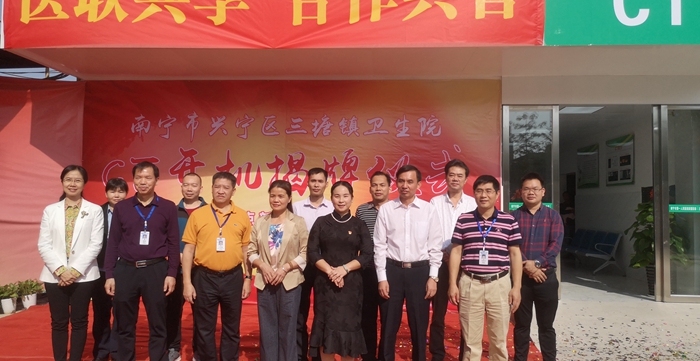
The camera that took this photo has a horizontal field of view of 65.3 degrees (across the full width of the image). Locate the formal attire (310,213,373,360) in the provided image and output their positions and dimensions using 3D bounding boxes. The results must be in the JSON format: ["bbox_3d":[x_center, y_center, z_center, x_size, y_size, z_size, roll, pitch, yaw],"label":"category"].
[{"bbox_3d":[-0.068,0.790,4.150,0.470,1.070,0.300,0,-3,0],"label":"formal attire"}]

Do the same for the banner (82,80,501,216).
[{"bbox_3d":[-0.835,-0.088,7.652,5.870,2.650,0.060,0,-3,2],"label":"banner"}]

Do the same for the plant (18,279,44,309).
[{"bbox_3d":[-4.287,1.521,7.350,0.320,0.400,0.320,0,-3,2],"label":"plant"}]

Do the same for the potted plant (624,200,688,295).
[{"bbox_3d":[4.687,1.040,8.350,0.870,1.430,0.800,0,-3,2],"label":"potted plant"}]

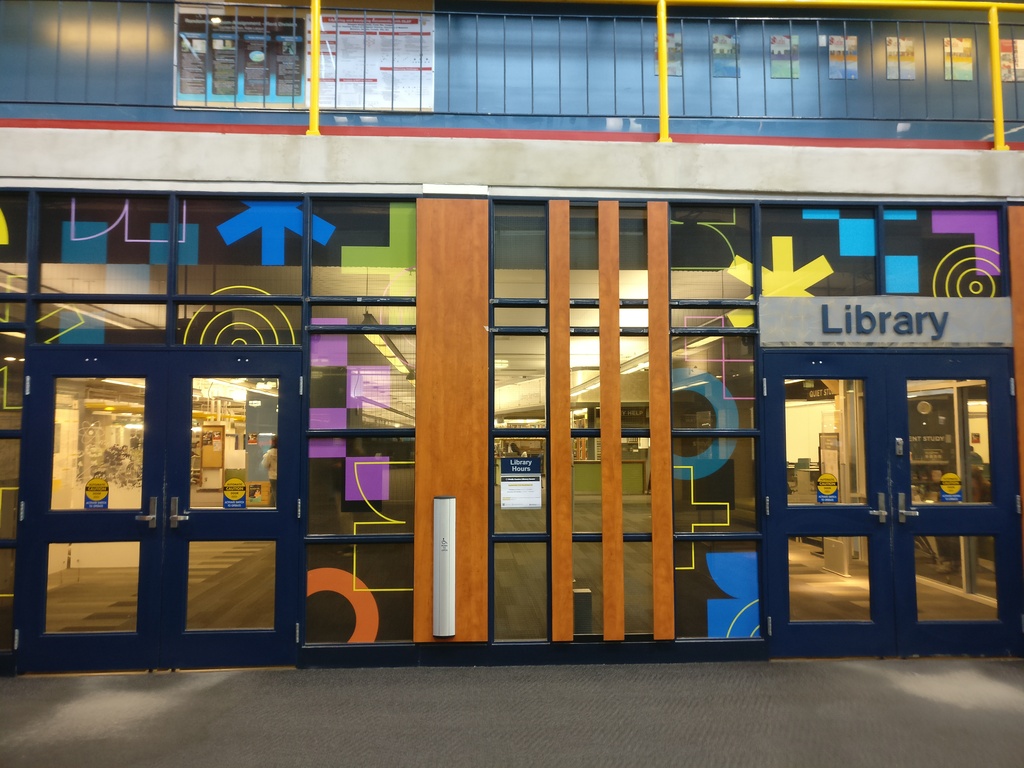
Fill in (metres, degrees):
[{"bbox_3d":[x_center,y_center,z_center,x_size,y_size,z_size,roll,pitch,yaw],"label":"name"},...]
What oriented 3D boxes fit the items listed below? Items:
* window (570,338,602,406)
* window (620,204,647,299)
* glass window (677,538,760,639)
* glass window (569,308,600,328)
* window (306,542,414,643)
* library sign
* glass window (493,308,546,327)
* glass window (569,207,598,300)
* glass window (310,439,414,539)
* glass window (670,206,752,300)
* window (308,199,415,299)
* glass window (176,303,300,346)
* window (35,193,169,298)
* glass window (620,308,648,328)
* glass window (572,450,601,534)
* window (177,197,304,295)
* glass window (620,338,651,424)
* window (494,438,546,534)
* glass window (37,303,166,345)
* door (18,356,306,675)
[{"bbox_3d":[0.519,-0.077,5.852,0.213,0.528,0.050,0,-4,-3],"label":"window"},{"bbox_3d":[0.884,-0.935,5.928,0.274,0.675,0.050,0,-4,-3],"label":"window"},{"bbox_3d":[1.436,1.434,5.779,0.605,0.676,0.050,0,-4,-3],"label":"glass window"},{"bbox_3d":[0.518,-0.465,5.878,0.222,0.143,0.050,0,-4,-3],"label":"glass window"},{"bbox_3d":[-1.033,1.424,5.655,0.738,0.682,0.050,0,-4,-3],"label":"window"},{"bbox_3d":[2.689,-0.447,5.925,1.858,0.368,0.070,0,-4,-3],"label":"library sign"},{"bbox_3d":[0.060,-0.468,5.852,0.375,0.132,0.050,0,-4,-3],"label":"glass window"},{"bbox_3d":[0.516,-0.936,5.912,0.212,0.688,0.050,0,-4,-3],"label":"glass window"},{"bbox_3d":[-1.031,0.701,5.694,0.726,0.673,0.050,0,-4,-3],"label":"glass window"},{"bbox_3d":[1.439,-0.940,5.957,0.605,0.679,0.050,0,-4,-3],"label":"glass window"},{"bbox_3d":[-1.040,-0.948,5.818,0.735,0.688,0.050,0,-4,-3],"label":"window"},{"bbox_3d":[-1.887,-0.409,5.732,0.850,0.300,0.050,0,-4,-3],"label":"glass window"},{"bbox_3d":[-2.827,-0.965,5.743,0.880,0.704,0.050,0,-4,-3],"label":"window"},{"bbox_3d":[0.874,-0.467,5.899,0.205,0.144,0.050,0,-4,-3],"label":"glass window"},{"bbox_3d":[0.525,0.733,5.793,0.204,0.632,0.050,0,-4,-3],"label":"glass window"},{"bbox_3d":[-1.895,-0.965,5.790,0.871,0.699,0.050,0,-4,-3],"label":"window"},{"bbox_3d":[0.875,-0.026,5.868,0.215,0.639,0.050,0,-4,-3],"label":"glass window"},{"bbox_3d":[0.061,0.712,5.768,0.366,0.664,0.050,0,-4,-3],"label":"window"},{"bbox_3d":[-2.807,-0.411,5.675,0.861,0.283,0.050,0,-4,-3],"label":"glass window"},{"bbox_3d":[-2.364,0.842,5.600,1.831,2.143,0.060,0,-4,-3],"label":"door"}]

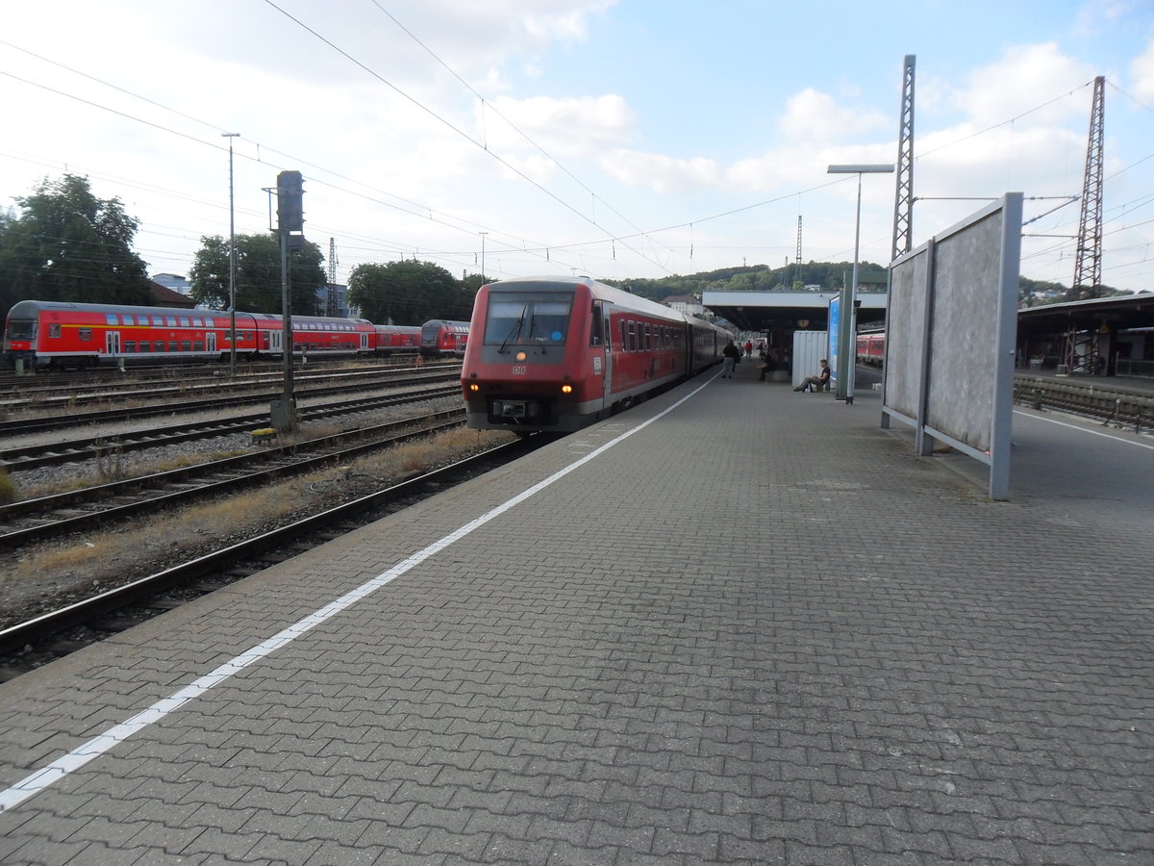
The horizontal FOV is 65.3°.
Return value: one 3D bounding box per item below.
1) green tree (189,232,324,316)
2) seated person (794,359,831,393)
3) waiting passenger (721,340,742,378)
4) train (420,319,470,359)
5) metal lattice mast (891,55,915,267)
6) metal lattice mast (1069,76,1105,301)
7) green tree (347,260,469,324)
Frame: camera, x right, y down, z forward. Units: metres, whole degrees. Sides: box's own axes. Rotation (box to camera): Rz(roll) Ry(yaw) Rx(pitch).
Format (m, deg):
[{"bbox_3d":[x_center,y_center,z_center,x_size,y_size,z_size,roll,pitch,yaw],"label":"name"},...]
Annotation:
[{"bbox_3d":[-43.178,-18.685,121.829,18.000,16.500,16.000,-2,6,-20],"label":"green tree"},{"bbox_3d":[7.731,-1.865,29.405,1.120,1.060,0.520,2,6,13],"label":"seated person"},{"bbox_3d":[6.887,-3.337,40.672,0.600,1.710,0.420,0,6,-3],"label":"waiting passenger"},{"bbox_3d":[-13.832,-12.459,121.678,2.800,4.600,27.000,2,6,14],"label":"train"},{"bbox_3d":[9.884,-6.198,27.316,0.700,10.140,0.600,2,6,13],"label":"metal lattice mast"},{"bbox_3d":[28.530,-11.306,49.836,1.500,16.300,1.400,2,6,13],"label":"metal lattice mast"},{"bbox_3d":[-30.828,-23.194,165.845,22.500,16.800,18.000,-1,6,-11],"label":"green tree"}]

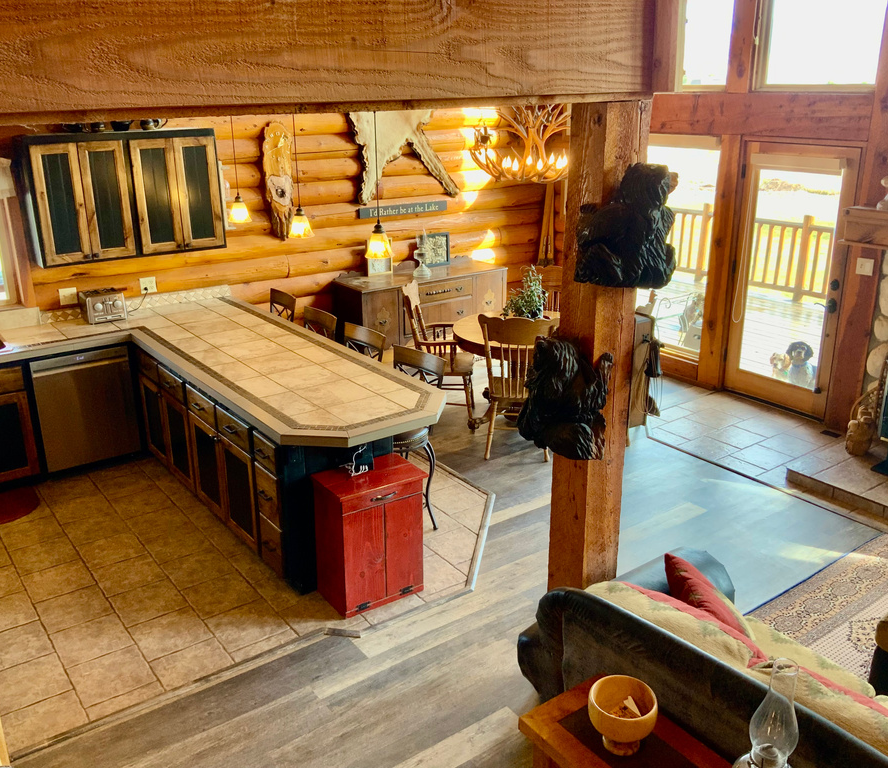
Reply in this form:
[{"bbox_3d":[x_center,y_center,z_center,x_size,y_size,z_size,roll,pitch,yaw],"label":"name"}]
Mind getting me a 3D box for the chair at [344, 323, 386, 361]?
[{"bbox_3d":[-0.638,0.180,5.292,0.480,1.000,0.450,-13,23,-34],"label":"chair"}]

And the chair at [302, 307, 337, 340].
[{"bbox_3d":[-0.967,0.036,5.722,0.480,1.000,0.450,-13,23,-34],"label":"chair"}]

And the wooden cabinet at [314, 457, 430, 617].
[{"bbox_3d":[-0.375,0.758,4.339,0.470,0.640,0.325,-12,22,-31],"label":"wooden cabinet"}]

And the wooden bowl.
[{"bbox_3d":[0.519,0.978,2.475,0.200,0.177,0.200,0,19,0],"label":"wooden bowl"}]

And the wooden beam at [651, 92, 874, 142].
[{"bbox_3d":[2.420,-2.117,6.755,0.190,0.330,2.100,-12,22,-31],"label":"wooden beam"}]

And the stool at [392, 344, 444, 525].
[{"bbox_3d":[-0.278,0.340,4.813,0.470,1.000,0.450,-13,23,-34],"label":"stool"}]

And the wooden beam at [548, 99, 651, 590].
[{"bbox_3d":[0.586,0.111,3.404,0.200,2.330,0.200,-13,23,-34],"label":"wooden beam"}]

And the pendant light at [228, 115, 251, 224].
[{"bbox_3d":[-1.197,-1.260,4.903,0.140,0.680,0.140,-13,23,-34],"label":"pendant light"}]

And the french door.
[{"bbox_3d":[2.687,-0.818,6.712,0.070,2.060,0.950,-12,22,-31],"label":"french door"}]

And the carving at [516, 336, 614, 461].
[{"bbox_3d":[0.425,0.051,3.222,0.290,0.450,0.300,-13,23,-34],"label":"carving"}]

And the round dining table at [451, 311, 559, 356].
[{"bbox_3d":[0.616,-0.069,6.596,1.120,0.750,1.120,0,19,0],"label":"round dining table"}]

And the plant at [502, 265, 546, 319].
[{"bbox_3d":[0.581,-0.617,6.186,0.300,0.430,0.300,0,19,0],"label":"plant"}]

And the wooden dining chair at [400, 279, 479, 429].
[{"bbox_3d":[-0.014,-0.250,6.666,0.580,1.060,0.560,0,19,2],"label":"wooden dining chair"}]

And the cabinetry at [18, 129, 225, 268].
[{"bbox_3d":[-2.108,-1.258,5.672,1.180,0.790,0.360,-13,23,-34],"label":"cabinetry"}]

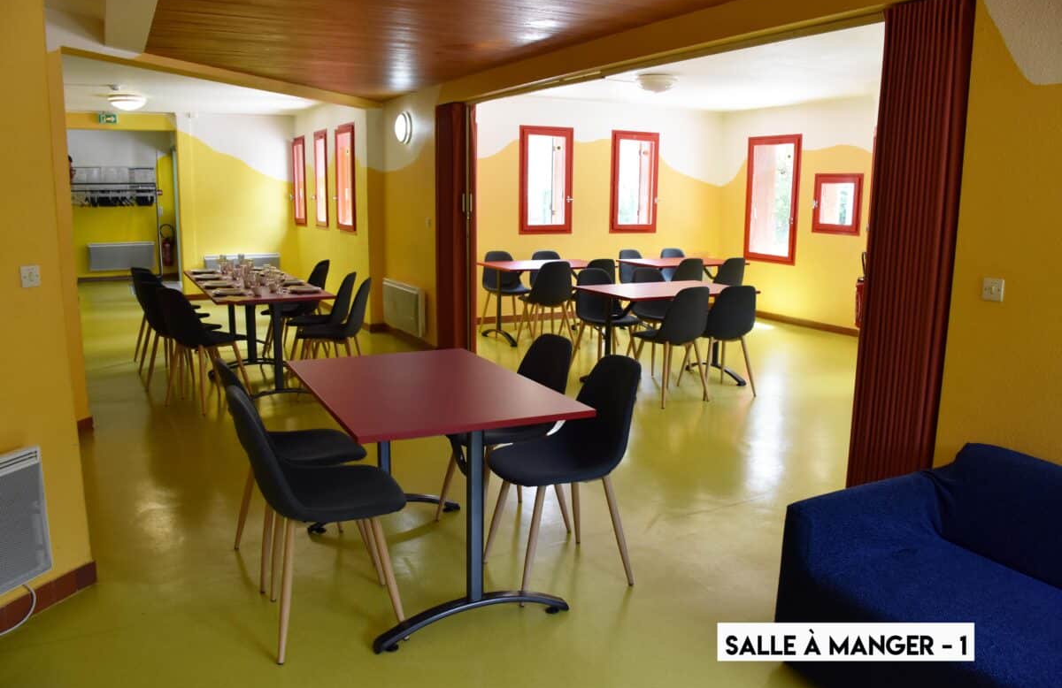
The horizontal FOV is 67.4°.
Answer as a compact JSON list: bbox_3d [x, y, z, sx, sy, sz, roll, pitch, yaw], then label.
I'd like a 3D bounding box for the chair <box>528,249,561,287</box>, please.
[{"bbox_3d":[0.214,-0.575,8.782,0.440,0.850,0.520,-3,11,-18],"label":"chair"}]

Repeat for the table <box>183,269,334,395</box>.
[{"bbox_3d":[-2.260,-0.136,6.406,0.800,0.740,2.370,-5,12,-28],"label":"table"}]

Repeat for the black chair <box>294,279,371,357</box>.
[{"bbox_3d":[-1.446,-0.060,5.849,0.555,0.855,0.450,-4,11,-23],"label":"black chair"}]

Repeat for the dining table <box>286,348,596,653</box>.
[{"bbox_3d":[-0.411,0.513,3.050,0.800,0.750,1.200,-4,11,-26],"label":"dining table"}]

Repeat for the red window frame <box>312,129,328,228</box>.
[{"bbox_3d":[-2.572,-2.010,9.748,0.080,1.180,0.660,-5,12,-28],"label":"red window frame"}]

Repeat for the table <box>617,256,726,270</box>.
[{"bbox_3d":[1.616,-0.515,8.644,1.200,0.740,0.800,-5,12,-28],"label":"table"}]

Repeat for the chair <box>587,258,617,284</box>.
[{"bbox_3d":[0.578,-0.431,8.038,0.440,0.850,0.520,-5,12,-28],"label":"chair"}]

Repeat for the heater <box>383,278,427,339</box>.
[{"bbox_3d":[-1.228,-0.364,7.746,0.090,0.450,1.060,-5,12,-28],"label":"heater"}]

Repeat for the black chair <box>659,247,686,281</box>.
[{"bbox_3d":[1.840,-0.732,9.813,0.450,0.855,0.555,-3,11,-20],"label":"black chair"}]

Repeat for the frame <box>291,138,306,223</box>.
[{"bbox_3d":[-3.127,-2.197,10.771,0.080,1.190,0.670,-5,12,-28],"label":"frame"}]

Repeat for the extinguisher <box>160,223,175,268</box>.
[{"bbox_3d":[-6.149,-1.664,13.469,0.235,0.730,0.200,-5,12,-28],"label":"extinguisher"}]

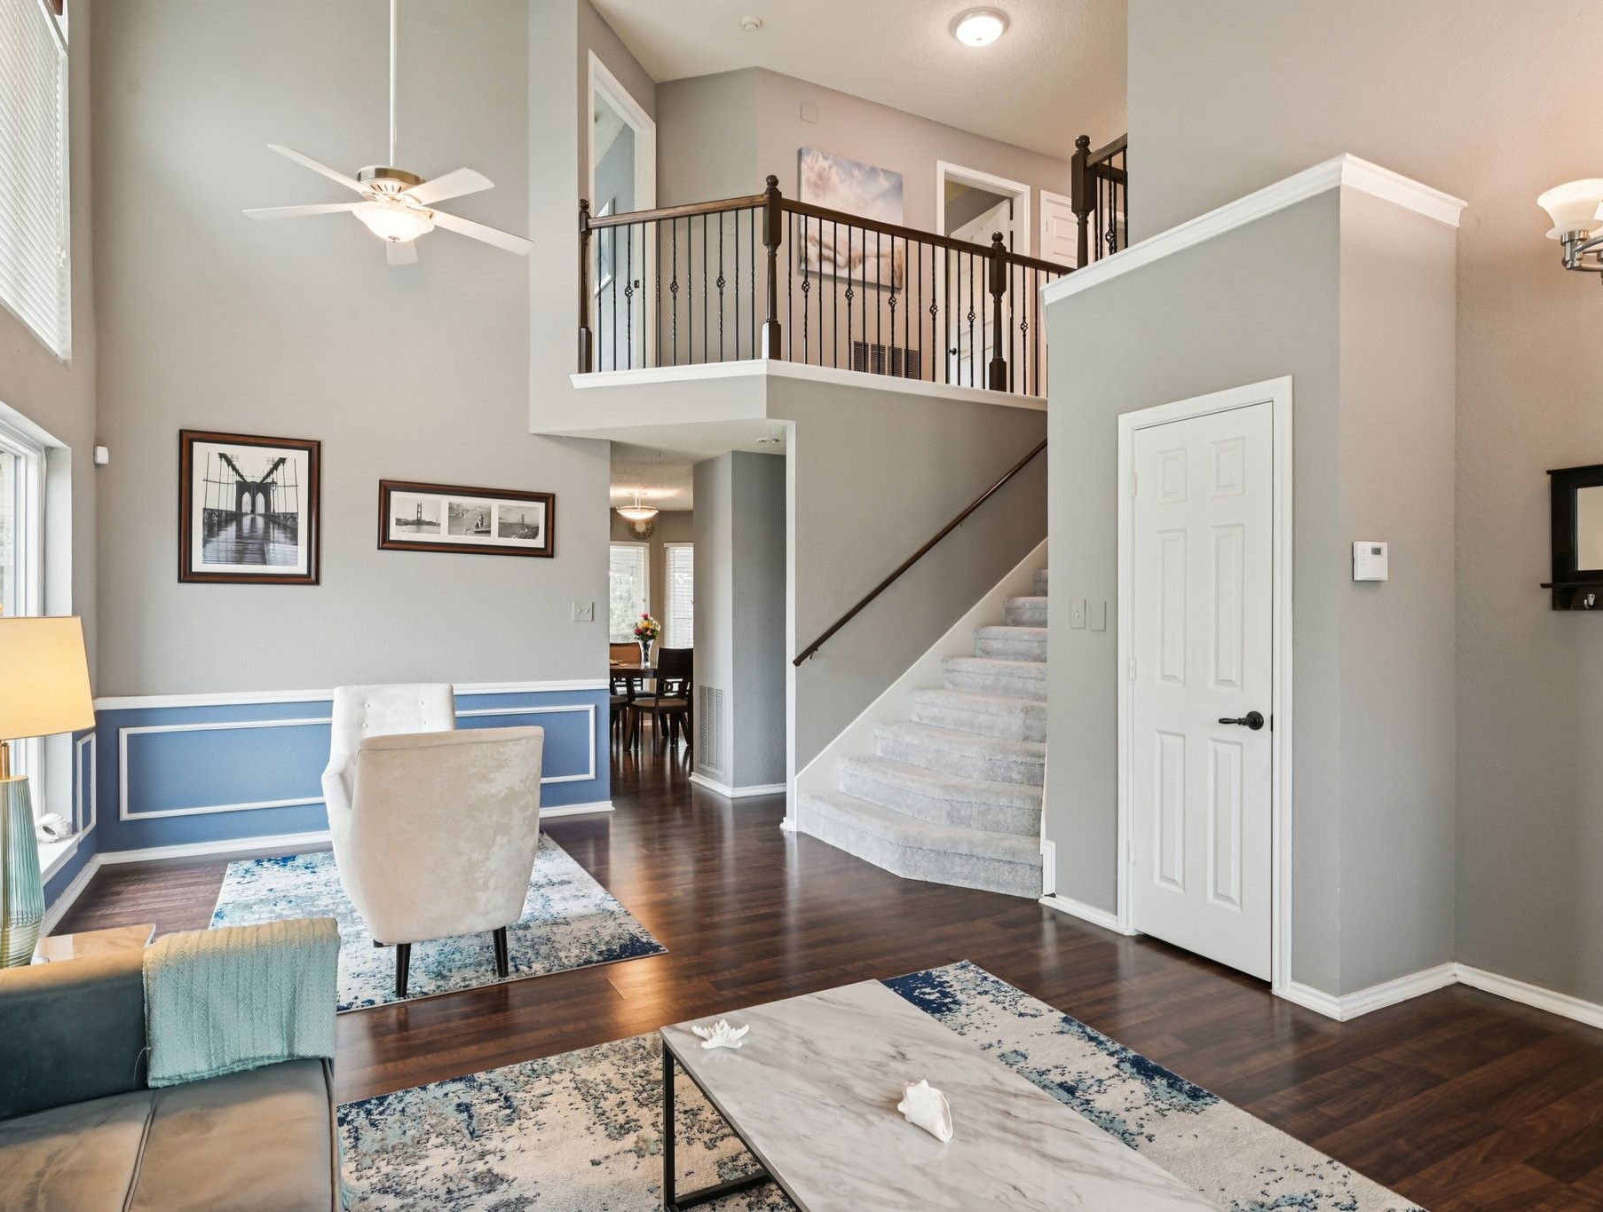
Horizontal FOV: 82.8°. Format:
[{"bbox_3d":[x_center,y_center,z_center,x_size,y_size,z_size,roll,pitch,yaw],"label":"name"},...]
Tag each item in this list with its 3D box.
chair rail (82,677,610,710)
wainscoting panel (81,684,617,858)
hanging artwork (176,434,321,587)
[{"bbox_3d":[-2.444,0.511,5.319,2.710,0.068,0.035,0,0,-28],"label":"chair rail"},{"bbox_3d":[-2.444,0.907,5.327,2.720,0.755,0.030,0,0,-28],"label":"wainscoting panel"},{"bbox_3d":[-3.027,-0.531,5.007,0.670,0.825,0.035,0,0,-28],"label":"hanging artwork"}]

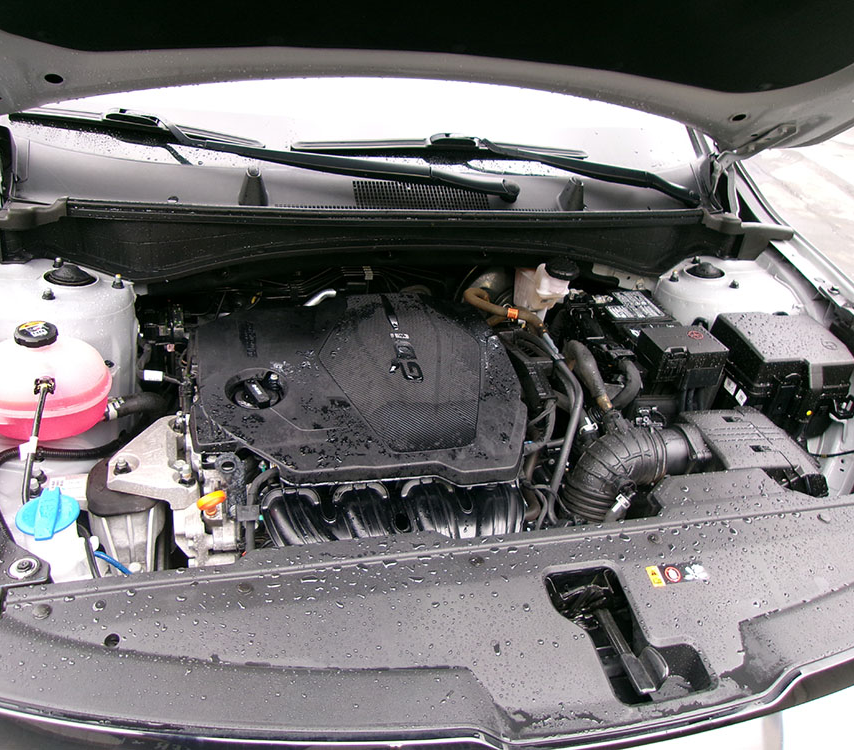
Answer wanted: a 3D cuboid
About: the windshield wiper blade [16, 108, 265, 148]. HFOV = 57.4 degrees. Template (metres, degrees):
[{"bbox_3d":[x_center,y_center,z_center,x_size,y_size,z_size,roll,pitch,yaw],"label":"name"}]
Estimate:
[{"bbox_3d":[-0.529,-0.461,1.433,0.472,0.051,0.042,7,56,-4],"label":"windshield wiper blade"}]

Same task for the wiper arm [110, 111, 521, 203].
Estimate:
[{"bbox_3d":[-0.200,-0.411,1.441,0.774,0.063,0.070,10,49,-5],"label":"wiper arm"}]

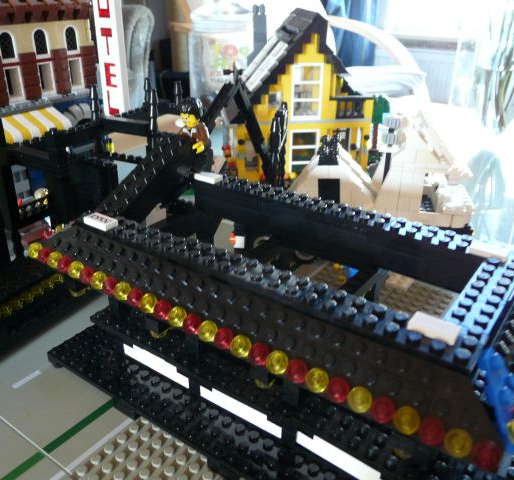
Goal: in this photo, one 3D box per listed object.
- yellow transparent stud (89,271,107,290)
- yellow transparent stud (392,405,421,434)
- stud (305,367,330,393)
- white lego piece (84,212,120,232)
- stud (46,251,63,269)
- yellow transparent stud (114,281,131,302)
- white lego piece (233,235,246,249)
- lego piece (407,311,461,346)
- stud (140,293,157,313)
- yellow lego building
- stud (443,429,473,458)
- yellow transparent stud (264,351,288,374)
[{"bbox_3d":[-0.072,0.018,0.234,0.008,0.005,0.008,18,66,31],"label":"yellow transparent stud"},{"bbox_3d":[0.047,0.057,0.163,0.008,0.008,0.005,18,-11,31],"label":"yellow transparent stud"},{"bbox_3d":[0.021,0.049,0.179,0.008,0.008,0.005,18,-11,31],"label":"stud"},{"bbox_3d":[-0.075,-0.009,0.251,0.016,0.003,0.008,18,31,31],"label":"white lego piece"},{"bbox_3d":[-0.098,0.010,0.251,0.008,0.008,0.005,18,-11,31],"label":"stud"},{"bbox_3d":[-0.059,0.023,0.227,0.008,0.005,0.008,19,74,31],"label":"yellow transparent stud"},{"bbox_3d":[-0.011,0.001,0.335,0.008,0.009,0.008,19,31,31],"label":"white lego piece"},{"bbox_3d":[0.060,0.030,0.176,0.016,0.003,0.008,19,31,31],"label":"lego piece"},{"bbox_3d":[-0.046,0.027,0.219,0.008,0.008,0.005,18,-11,31],"label":"stud"},{"bbox_3d":[0.042,-0.155,0.575,0.159,0.180,0.080,-4,26,-11],"label":"yellow lego building"},{"bbox_3d":[0.059,0.060,0.152,0.008,0.005,0.008,18,66,31],"label":"stud"},{"bbox_3d":[0.007,0.044,0.187,0.008,0.008,0.005,18,-11,31],"label":"yellow transparent stud"}]

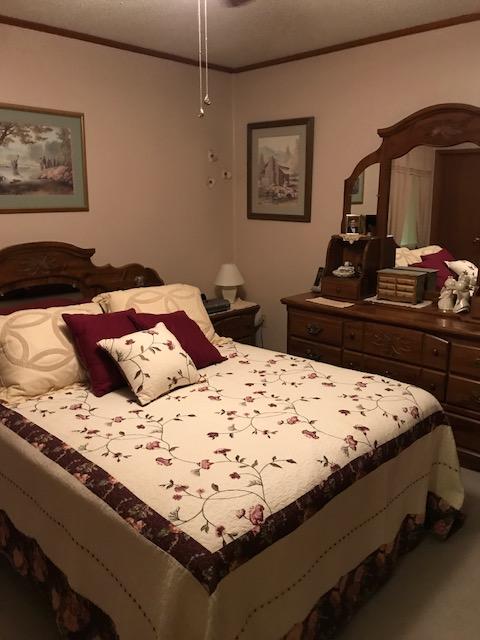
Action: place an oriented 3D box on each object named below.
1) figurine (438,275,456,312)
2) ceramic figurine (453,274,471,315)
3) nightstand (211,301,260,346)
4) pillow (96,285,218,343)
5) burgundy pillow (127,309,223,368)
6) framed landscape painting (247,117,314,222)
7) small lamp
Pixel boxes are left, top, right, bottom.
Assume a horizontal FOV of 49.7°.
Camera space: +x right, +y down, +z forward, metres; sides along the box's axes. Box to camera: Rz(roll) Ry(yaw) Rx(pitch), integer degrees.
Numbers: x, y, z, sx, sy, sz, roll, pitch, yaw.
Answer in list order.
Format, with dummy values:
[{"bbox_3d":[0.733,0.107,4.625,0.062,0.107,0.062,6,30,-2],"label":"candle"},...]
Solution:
[{"bbox_3d":[1.252,-0.169,3.110,0.085,0.205,0.090,-9,16,-29],"label":"figurine"},{"bbox_3d":[1.327,-0.167,3.078,0.090,0.213,0.085,6,15,25],"label":"ceramic figurine"},{"bbox_3d":[-0.159,0.194,4.179,0.390,0.590,0.590,12,19,41],"label":"nightstand"},{"bbox_3d":[-0.533,0.007,3.289,0.740,0.190,0.500,-9,56,-33],"label":"pillow"},{"bbox_3d":[-0.355,0.100,2.971,0.440,0.150,0.440,-5,44,-49],"label":"burgundy pillow"},{"bbox_3d":[0.299,-1.133,3.970,0.634,0.736,0.030,12,19,41],"label":"framed landscape painting"},{"bbox_3d":[-0.080,-0.295,4.239,0.245,0.315,0.245,-1,14,0],"label":"small lamp"}]

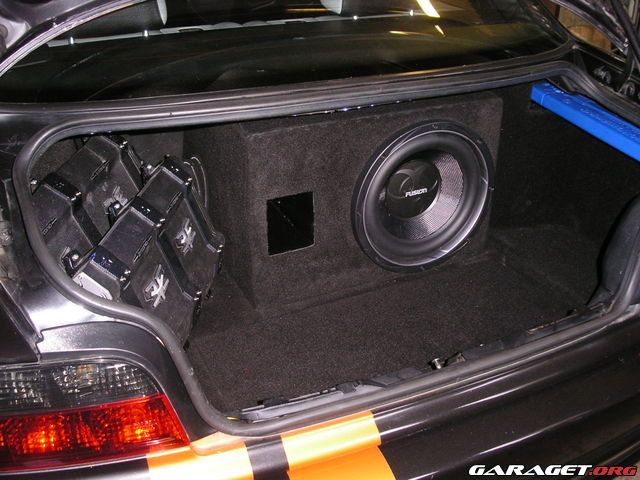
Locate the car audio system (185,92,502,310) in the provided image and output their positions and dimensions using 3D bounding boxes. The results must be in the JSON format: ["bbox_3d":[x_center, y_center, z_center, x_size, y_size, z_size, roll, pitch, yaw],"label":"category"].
[{"bbox_3d":[0.024,-0.161,1.526,0.520,0.340,0.460,-11,28,-21],"label":"car audio system"}]

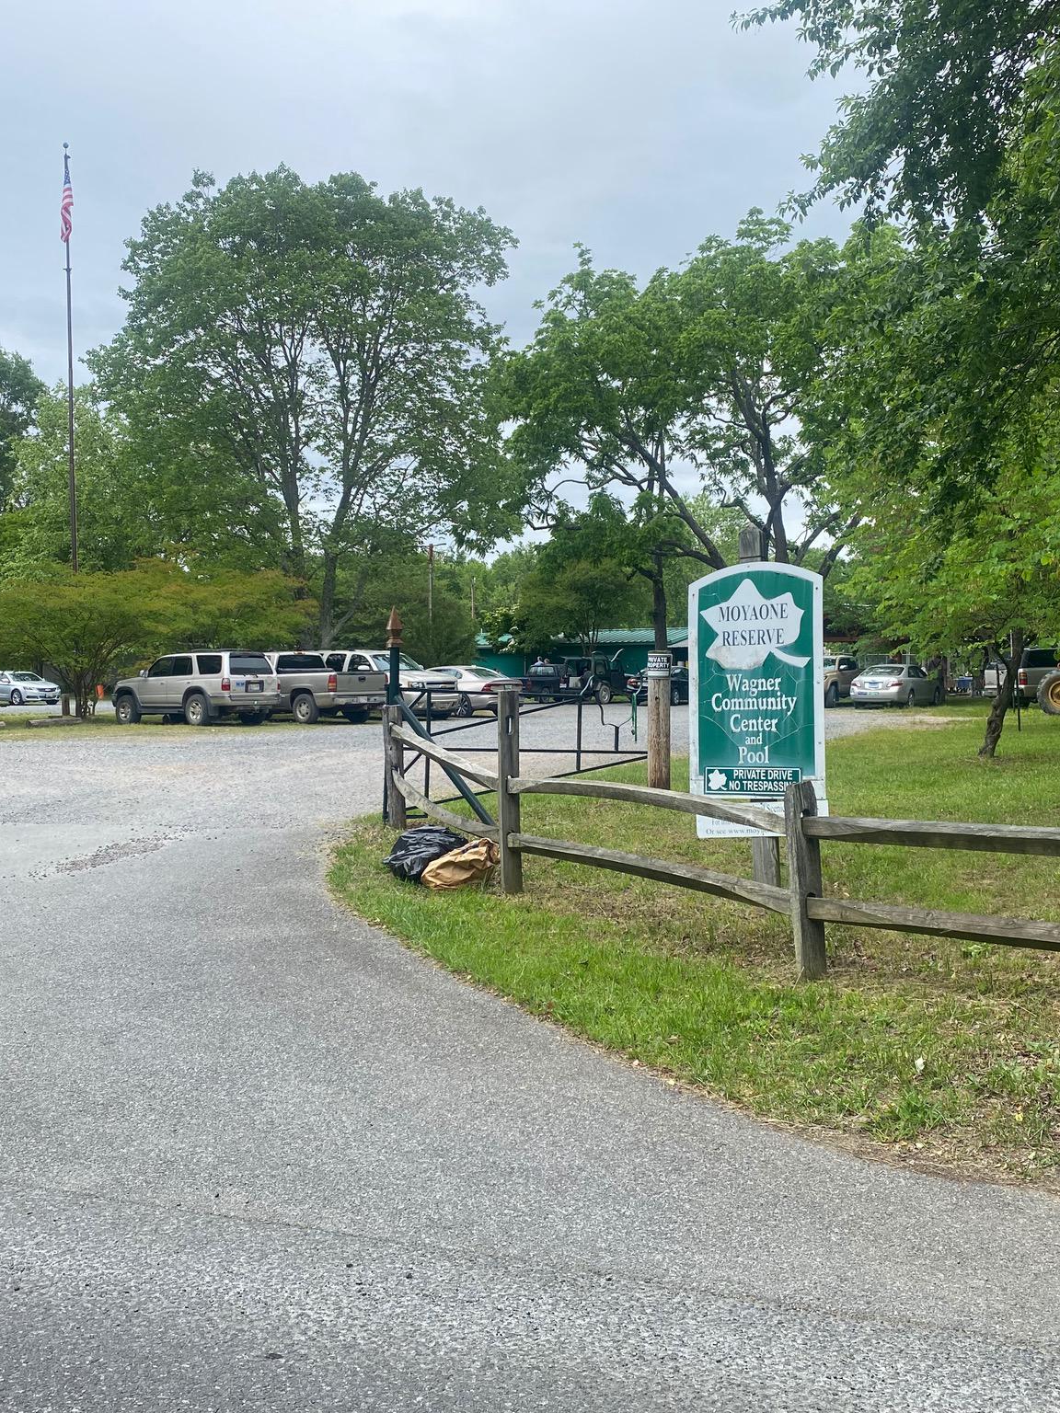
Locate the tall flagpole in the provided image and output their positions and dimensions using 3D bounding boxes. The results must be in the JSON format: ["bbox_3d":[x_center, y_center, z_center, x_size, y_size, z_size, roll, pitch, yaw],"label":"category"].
[{"bbox_3d":[-13.159,-7.914,40.743,0.180,16.600,0.180,0,2,0],"label":"tall flagpole"}]

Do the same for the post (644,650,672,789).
[{"bbox_3d":[1.463,0.168,16.174,0.270,1.650,0.270,0,2,0],"label":"post"}]

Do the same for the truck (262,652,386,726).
[{"bbox_3d":[-6.434,-0.521,37.771,5.750,1.860,1.970,1,2,40],"label":"truck"}]

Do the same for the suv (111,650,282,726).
[{"bbox_3d":[-8.154,-0.440,34.273,4.580,1.750,1.780,1,2,37],"label":"suv"}]

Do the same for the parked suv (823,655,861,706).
[{"bbox_3d":[10.146,-0.932,48.272,1.880,1.790,5.100,1,2,33],"label":"parked suv"}]

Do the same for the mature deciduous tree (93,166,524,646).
[{"bbox_3d":[-8.537,-10.516,54.676,16.500,20.900,15.500,0,2,0],"label":"mature deciduous tree"}]

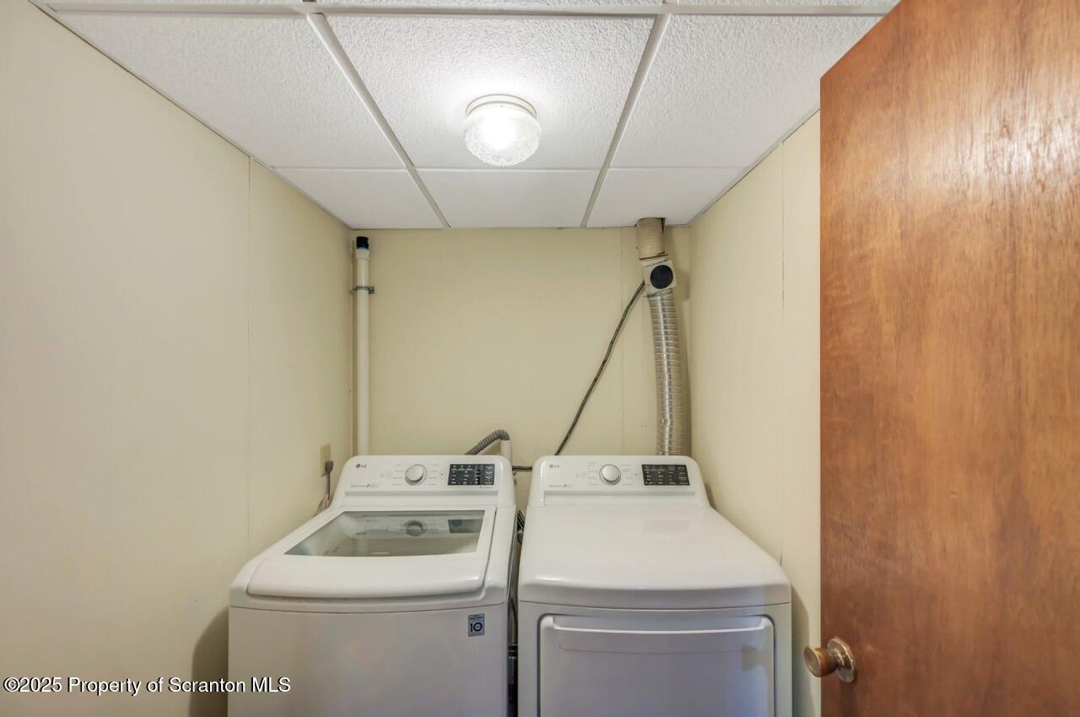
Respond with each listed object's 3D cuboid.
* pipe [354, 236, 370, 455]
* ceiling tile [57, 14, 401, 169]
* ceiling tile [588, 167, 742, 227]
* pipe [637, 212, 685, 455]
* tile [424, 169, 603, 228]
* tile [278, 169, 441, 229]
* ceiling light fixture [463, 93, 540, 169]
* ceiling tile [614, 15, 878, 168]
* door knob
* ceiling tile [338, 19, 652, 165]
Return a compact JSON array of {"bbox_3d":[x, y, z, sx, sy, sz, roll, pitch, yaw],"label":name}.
[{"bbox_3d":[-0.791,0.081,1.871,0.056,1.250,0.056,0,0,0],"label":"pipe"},{"bbox_3d":[-0.628,-0.605,1.019,0.438,0.020,0.590,0,0,0],"label":"ceiling tile"},{"bbox_3d":[0.437,-0.603,1.626,0.443,0.020,0.568,0,0,0],"label":"ceiling tile"},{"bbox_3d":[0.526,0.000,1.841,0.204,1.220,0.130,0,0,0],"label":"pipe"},{"bbox_3d":[-0.099,-0.603,1.622,0.590,0.020,0.568,0,0,0],"label":"tile"},{"bbox_3d":[-0.633,-0.603,1.617,0.438,0.020,0.568,0,0,0],"label":"tile"},{"bbox_3d":[-0.094,-0.545,1.037,0.190,0.107,0.190,0,0,0],"label":"ceiling light fixture"},{"bbox_3d":[0.442,-0.605,1.027,0.443,0.020,0.590,0,0,0],"label":"ceiling tile"},{"bbox_3d":[0.526,0.551,0.768,0.060,0.066,0.066,0,0,0],"label":"door knob"},{"bbox_3d":[-0.094,-0.605,1.023,0.590,0.020,0.590,0,0,0],"label":"ceiling tile"}]

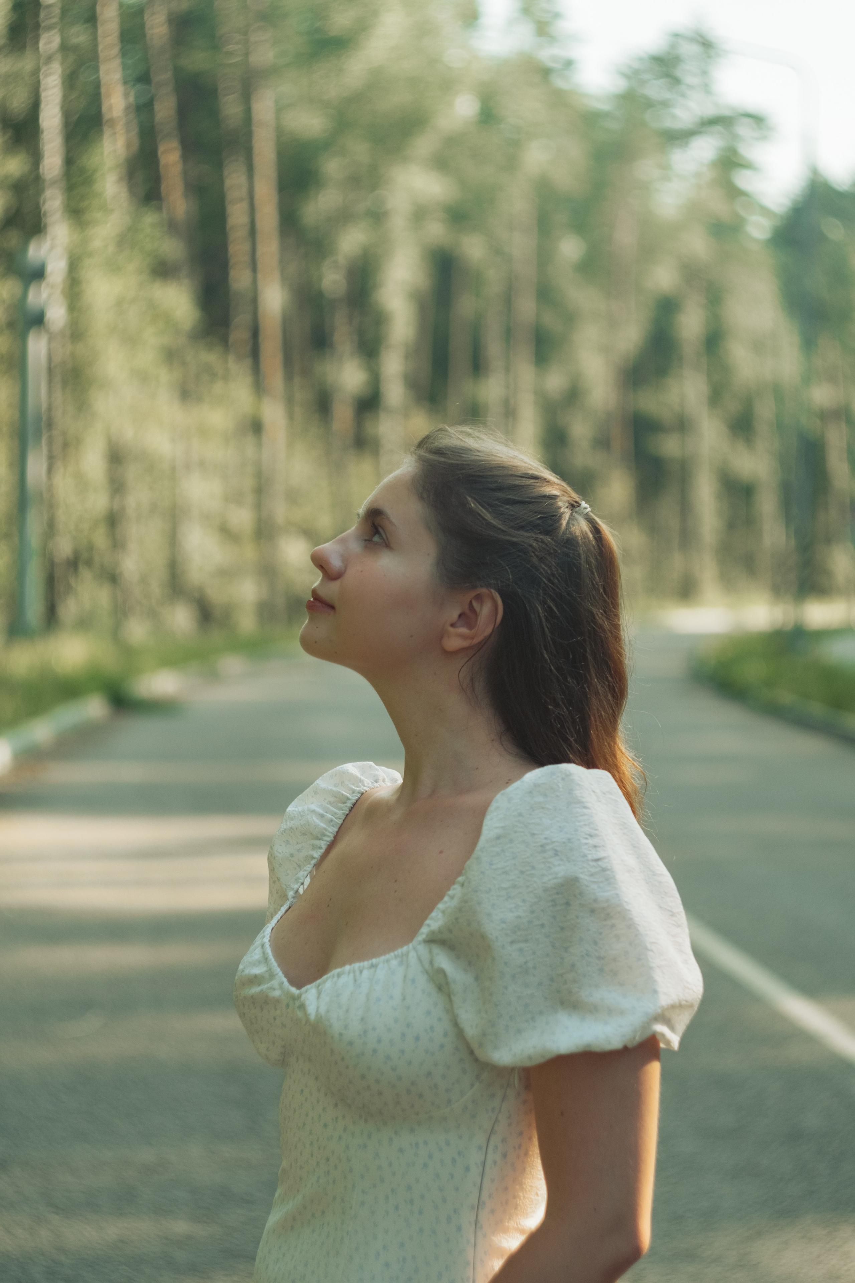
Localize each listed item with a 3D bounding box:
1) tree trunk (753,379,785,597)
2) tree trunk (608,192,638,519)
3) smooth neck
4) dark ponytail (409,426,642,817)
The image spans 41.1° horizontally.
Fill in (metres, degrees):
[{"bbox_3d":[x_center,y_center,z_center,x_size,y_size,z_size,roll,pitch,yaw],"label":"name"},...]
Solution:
[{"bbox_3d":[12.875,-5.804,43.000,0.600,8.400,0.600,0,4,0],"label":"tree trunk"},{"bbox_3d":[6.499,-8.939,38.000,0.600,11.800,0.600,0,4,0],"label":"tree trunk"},{"bbox_3d":[0.019,0.075,0.950,0.130,0.125,0.115,-1,4,-18],"label":"smooth neck"},{"bbox_3d":[0.082,-0.017,0.950,0.190,0.320,0.170,-1,4,-10],"label":"dark ponytail"}]

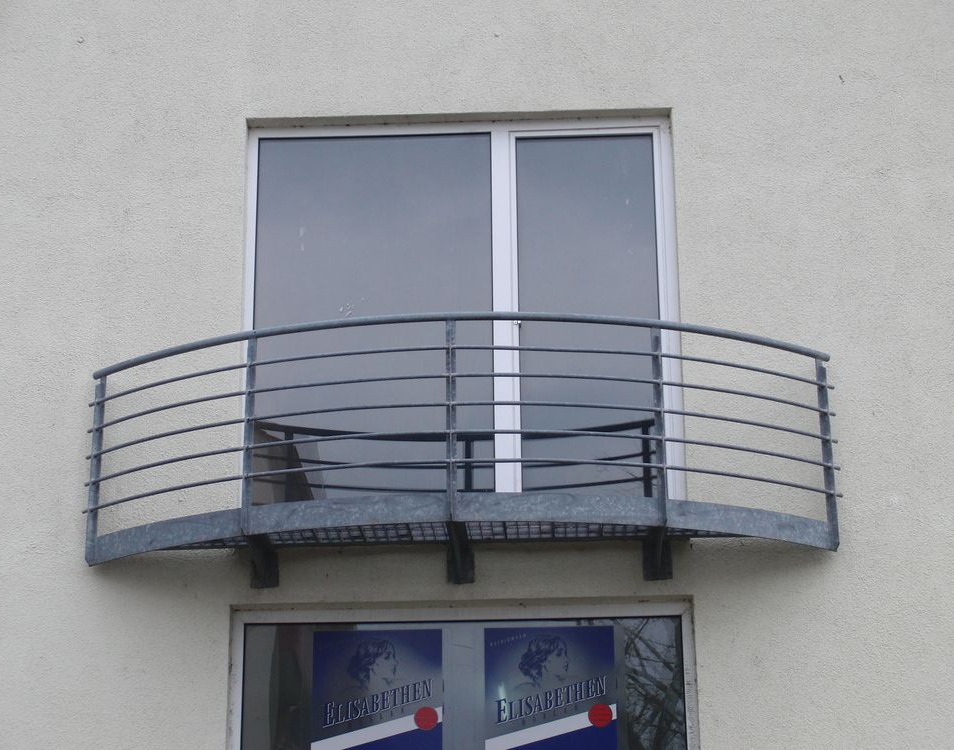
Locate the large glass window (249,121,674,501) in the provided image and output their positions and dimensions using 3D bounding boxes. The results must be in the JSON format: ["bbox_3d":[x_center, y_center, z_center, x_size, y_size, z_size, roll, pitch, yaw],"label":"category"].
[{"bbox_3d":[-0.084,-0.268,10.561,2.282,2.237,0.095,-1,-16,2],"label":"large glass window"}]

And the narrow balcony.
[{"bbox_3d":[-0.109,0.311,9.767,3.822,1.011,0.891,-1,-16,2],"label":"narrow balcony"}]

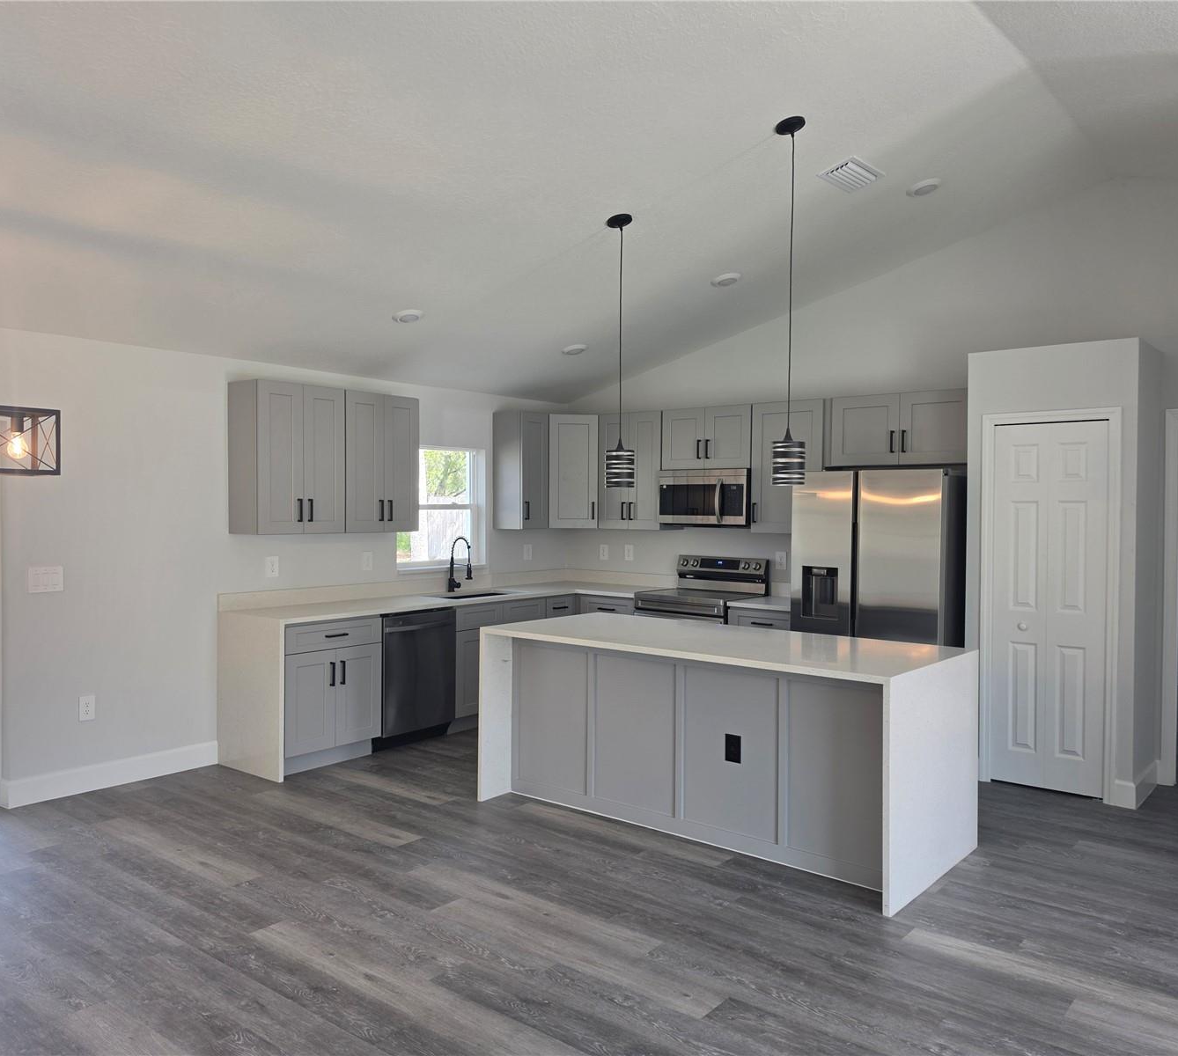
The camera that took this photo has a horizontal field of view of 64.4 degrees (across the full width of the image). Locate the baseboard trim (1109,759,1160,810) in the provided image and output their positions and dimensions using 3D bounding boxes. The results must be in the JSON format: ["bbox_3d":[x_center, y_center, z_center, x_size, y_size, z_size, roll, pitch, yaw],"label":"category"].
[{"bbox_3d":[2.970,1.382,5.084,0.115,0.134,0.620,1,1,40],"label":"baseboard trim"}]

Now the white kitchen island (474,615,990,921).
[{"bbox_3d":[0.597,1.000,4.620,2.233,0.914,0.985,1,2,39],"label":"white kitchen island"}]

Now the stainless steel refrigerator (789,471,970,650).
[{"bbox_3d":[1.882,0.544,5.891,0.915,1.785,0.790,1,2,39],"label":"stainless steel refrigerator"}]

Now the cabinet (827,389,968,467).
[{"bbox_3d":[2.054,-0.629,6.022,0.917,0.457,0.330,1,1,40],"label":"cabinet"}]

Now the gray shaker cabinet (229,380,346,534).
[{"bbox_3d":[-1.859,-0.419,5.811,0.330,0.909,0.612,1,1,40],"label":"gray shaker cabinet"}]

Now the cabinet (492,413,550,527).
[{"bbox_3d":[-0.541,-0.446,7.423,0.325,0.912,0.310,1,2,39],"label":"cabinet"}]

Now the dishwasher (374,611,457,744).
[{"bbox_3d":[-1.314,0.980,6.249,0.602,0.868,0.607,1,2,39],"label":"dishwasher"}]

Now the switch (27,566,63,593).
[{"bbox_3d":[-2.838,0.271,4.897,0.010,0.126,0.167,1,1,40],"label":"switch"}]

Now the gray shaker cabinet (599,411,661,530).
[{"bbox_3d":[0.414,-0.435,7.388,0.610,0.909,0.330,1,1,40],"label":"gray shaker cabinet"}]

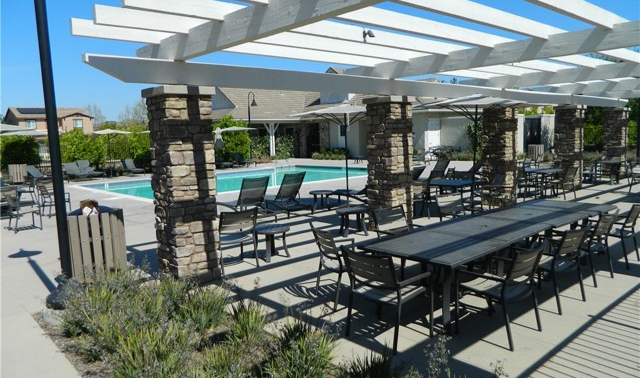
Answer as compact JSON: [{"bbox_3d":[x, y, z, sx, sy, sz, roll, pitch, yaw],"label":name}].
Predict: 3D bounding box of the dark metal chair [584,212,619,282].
[{"bbox_3d":[3.347,0.697,5.826,0.590,0.880,0.590,-7,10,-40],"label":"dark metal chair"}]

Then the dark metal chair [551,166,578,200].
[{"bbox_3d":[6.490,-0.187,12.376,0.580,0.880,0.600,-6,8,-33],"label":"dark metal chair"}]

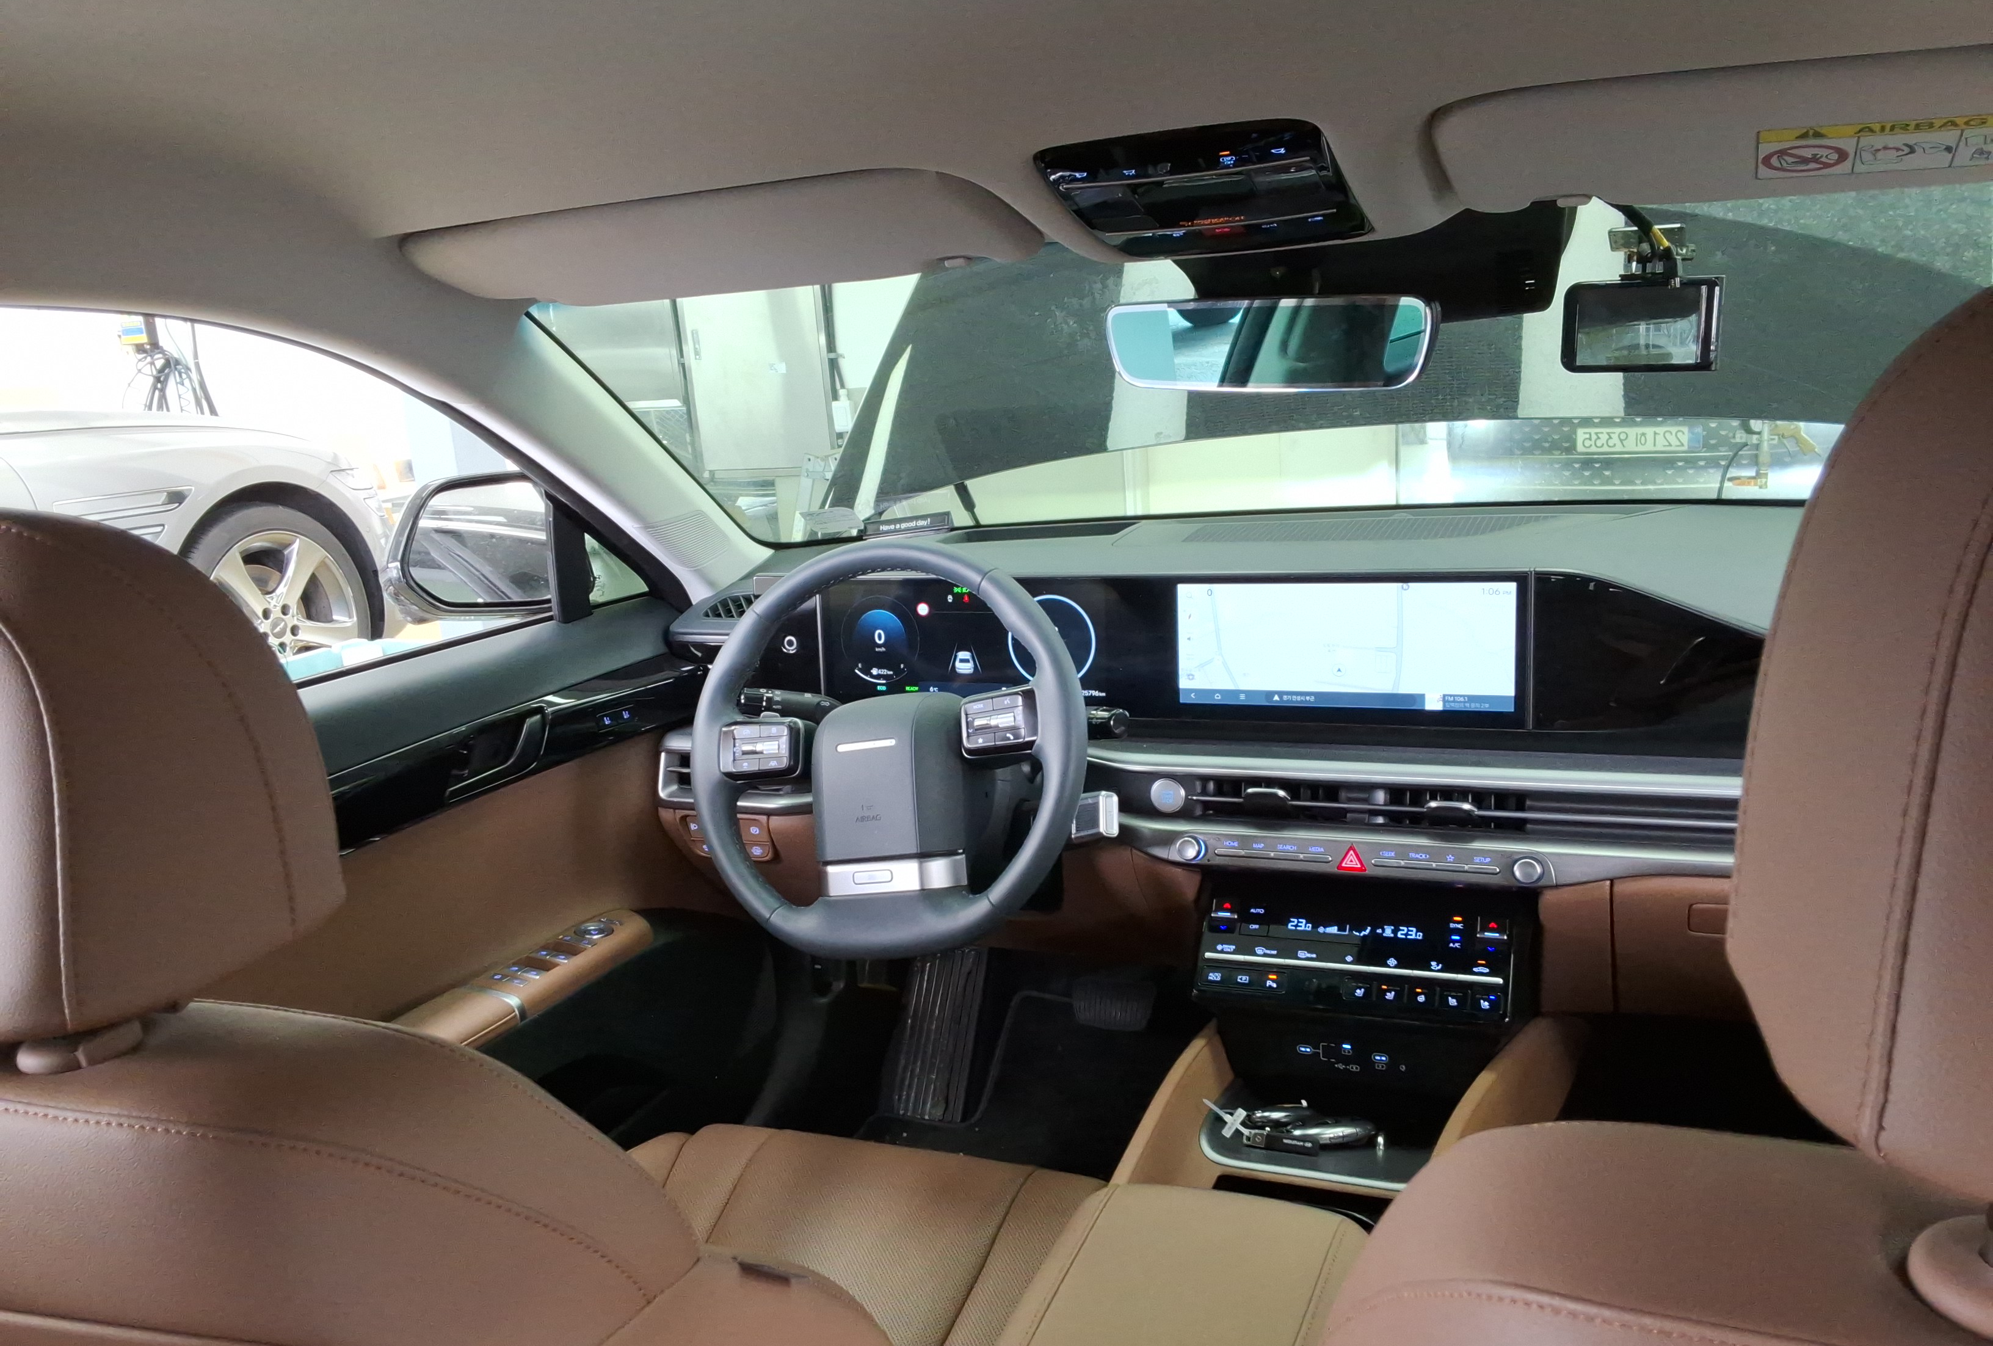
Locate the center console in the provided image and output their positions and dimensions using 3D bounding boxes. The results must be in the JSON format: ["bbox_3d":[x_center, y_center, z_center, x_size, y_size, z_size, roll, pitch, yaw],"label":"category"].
[{"bbox_3d":[0.288,0.286,1.334,0.275,0.205,0.210,1,16,24],"label":"center console"}]

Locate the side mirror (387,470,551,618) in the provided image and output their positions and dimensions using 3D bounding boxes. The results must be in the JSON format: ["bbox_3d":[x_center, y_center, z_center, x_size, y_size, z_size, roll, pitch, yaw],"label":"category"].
[{"bbox_3d":[-0.549,-0.155,1.807,0.240,0.165,0.130,-3,15,11],"label":"side mirror"}]

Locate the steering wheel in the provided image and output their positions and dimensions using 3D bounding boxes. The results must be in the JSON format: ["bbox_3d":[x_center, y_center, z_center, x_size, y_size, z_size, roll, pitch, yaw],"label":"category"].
[{"bbox_3d":[-0.095,0.063,1.394,0.370,0.365,0.110,-7,-11,23],"label":"steering wheel"}]

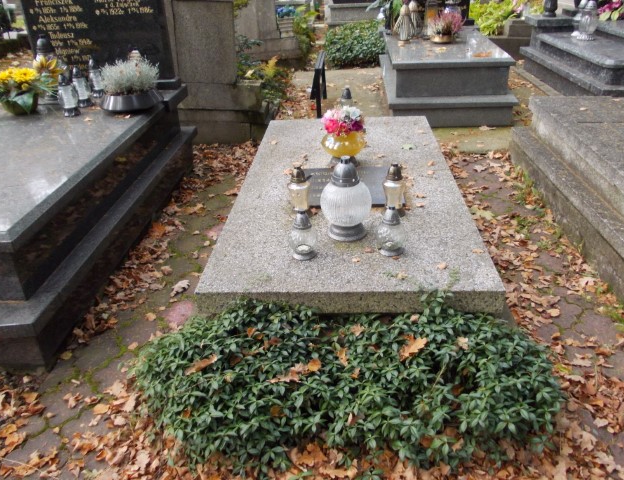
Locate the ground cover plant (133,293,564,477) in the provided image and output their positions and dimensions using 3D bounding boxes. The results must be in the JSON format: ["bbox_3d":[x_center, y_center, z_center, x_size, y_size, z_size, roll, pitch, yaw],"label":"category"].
[{"bbox_3d":[0.088,0.438,1.608,1.270,0.270,0.460,-1,29,3],"label":"ground cover plant"}]

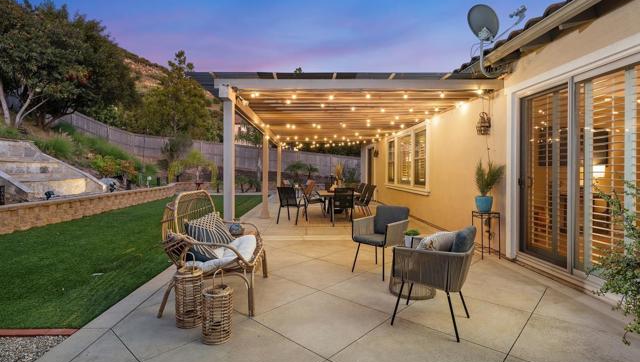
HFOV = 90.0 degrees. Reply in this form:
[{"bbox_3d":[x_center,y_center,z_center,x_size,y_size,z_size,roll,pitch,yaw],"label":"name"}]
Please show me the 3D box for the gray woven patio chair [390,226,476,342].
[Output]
[{"bbox_3d":[1.000,0.824,2.811,0.610,0.830,0.580,1,2,30],"label":"gray woven patio chair"}]

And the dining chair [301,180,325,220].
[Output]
[{"bbox_3d":[-0.180,0.562,8.520,0.620,0.930,0.580,0,2,-3],"label":"dining chair"}]

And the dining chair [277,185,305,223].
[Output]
[{"bbox_3d":[-0.650,0.551,7.495,0.560,0.880,0.660,1,2,19],"label":"dining chair"}]

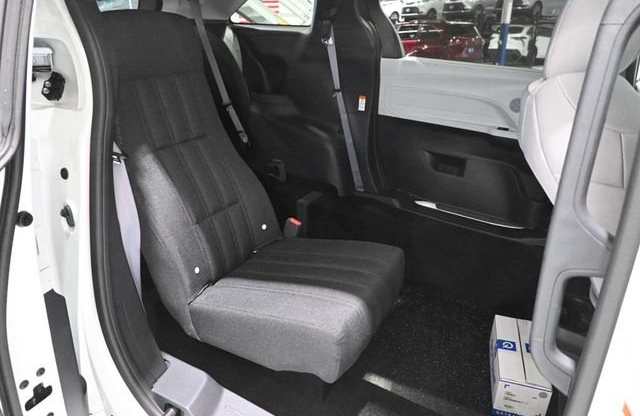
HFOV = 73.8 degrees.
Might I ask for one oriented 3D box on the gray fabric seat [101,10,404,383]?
[{"bbox_3d":[-0.191,-0.089,1.198,0.797,0.831,0.471,11,23,27],"label":"gray fabric seat"}]

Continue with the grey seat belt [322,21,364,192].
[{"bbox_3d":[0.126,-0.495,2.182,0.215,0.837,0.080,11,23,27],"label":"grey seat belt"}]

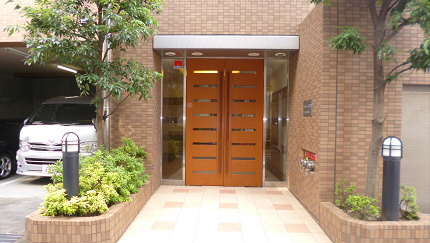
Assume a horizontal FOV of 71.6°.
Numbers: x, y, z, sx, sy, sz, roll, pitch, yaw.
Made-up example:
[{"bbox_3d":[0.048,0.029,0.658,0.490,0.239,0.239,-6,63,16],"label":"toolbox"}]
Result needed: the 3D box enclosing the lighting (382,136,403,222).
[{"bbox_3d":[2.110,0.685,3.550,0.235,1.000,0.235,1,1,2],"label":"lighting"}]

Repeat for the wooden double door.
[{"bbox_3d":[0.204,0.029,6.100,1.580,2.590,0.120,1,1,2],"label":"wooden double door"}]

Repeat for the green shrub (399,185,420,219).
[{"bbox_3d":[2.360,0.975,3.600,0.280,0.430,0.280,1,1,2],"label":"green shrub"}]

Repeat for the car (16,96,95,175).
[{"bbox_3d":[-3.450,0.350,8.650,1.740,1.980,4.700,1,1,2],"label":"car"}]

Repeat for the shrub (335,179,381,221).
[{"bbox_3d":[1.770,0.950,3.680,0.570,0.460,0.430,1,1,2],"label":"shrub"}]

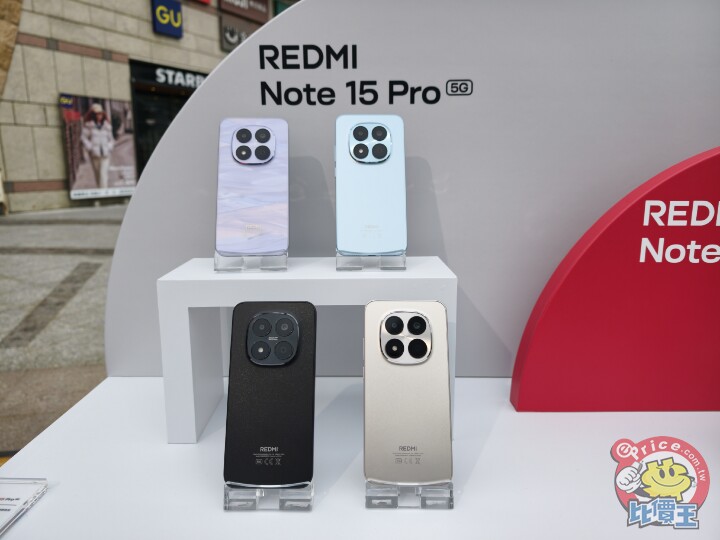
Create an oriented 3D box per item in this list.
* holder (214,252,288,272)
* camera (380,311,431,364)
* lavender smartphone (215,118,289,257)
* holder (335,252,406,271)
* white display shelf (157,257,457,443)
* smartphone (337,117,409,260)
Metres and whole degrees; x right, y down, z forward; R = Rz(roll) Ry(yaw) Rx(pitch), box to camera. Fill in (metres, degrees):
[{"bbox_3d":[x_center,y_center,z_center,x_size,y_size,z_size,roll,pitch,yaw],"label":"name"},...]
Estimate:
[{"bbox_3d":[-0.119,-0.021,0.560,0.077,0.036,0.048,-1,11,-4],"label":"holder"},{"bbox_3d":[0.043,0.062,0.458,0.047,0.048,0.005,0,-12,0],"label":"camera"},{"bbox_3d":[-0.120,-0.095,0.561,0.078,0.164,0.011,-1,-12,-4],"label":"lavender smartphone"},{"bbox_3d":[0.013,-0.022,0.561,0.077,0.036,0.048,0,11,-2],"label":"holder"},{"bbox_3d":[-0.053,0.085,0.576,0.302,0.180,0.118,0,11,-1],"label":"white display shelf"},{"bbox_3d":[0.013,-0.097,0.559,0.078,0.164,0.011,0,-9,-2],"label":"smartphone"}]

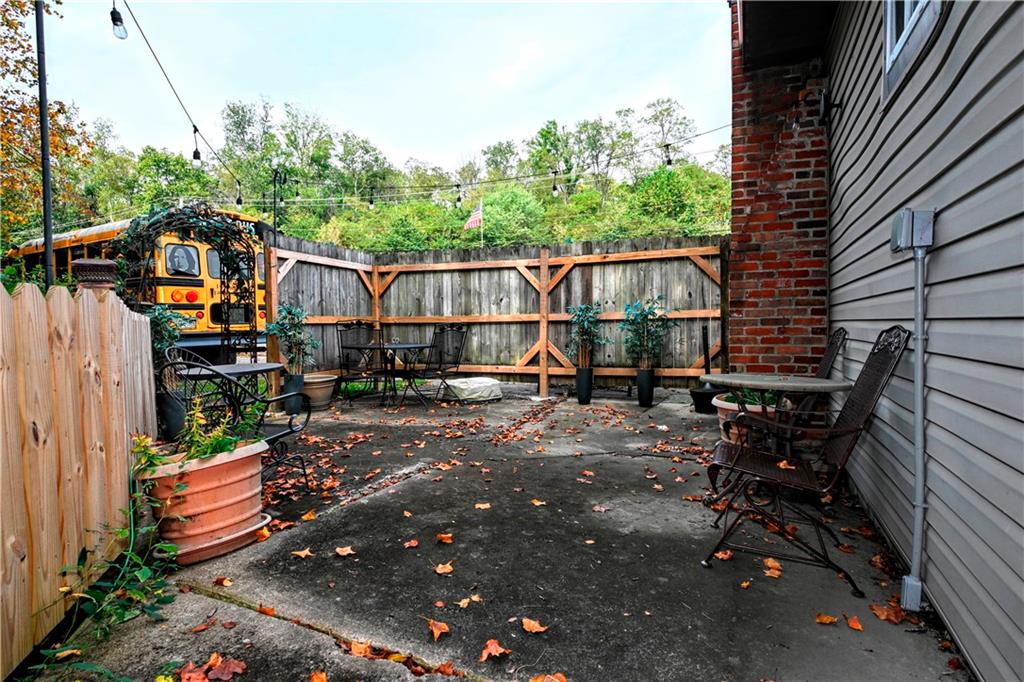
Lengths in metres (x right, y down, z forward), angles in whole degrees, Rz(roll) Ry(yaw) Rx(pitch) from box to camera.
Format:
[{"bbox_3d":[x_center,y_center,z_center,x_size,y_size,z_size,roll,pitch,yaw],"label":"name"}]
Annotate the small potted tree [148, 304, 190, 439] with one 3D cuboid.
[{"bbox_3d":[-2.969,0.263,4.733,0.500,1.180,0.500,-2,3,-30],"label":"small potted tree"}]

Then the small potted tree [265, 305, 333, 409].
[{"bbox_3d":[-2.379,0.199,5.912,0.570,1.220,0.570,-2,3,-30],"label":"small potted tree"}]

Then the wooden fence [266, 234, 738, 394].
[{"bbox_3d":[-0.158,-0.215,6.417,5.000,1.980,1.900,1,2,21],"label":"wooden fence"}]

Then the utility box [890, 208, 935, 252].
[{"bbox_3d":[1.321,-0.369,1.772,0.105,0.145,0.085,1,2,24],"label":"utility box"}]

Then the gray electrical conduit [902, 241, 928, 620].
[{"bbox_3d":[1.359,0.293,1.822,0.055,1.216,0.055,1,2,24],"label":"gray electrical conduit"}]

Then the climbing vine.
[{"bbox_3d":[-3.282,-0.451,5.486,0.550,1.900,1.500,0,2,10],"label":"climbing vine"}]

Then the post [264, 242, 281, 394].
[{"bbox_3d":[-2.791,-0.149,6.298,0.098,1.900,0.098,-1,2,-21],"label":"post"}]

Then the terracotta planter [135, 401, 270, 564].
[{"bbox_3d":[-1.418,0.582,2.544,0.560,0.650,0.560,-2,3,-30],"label":"terracotta planter"}]

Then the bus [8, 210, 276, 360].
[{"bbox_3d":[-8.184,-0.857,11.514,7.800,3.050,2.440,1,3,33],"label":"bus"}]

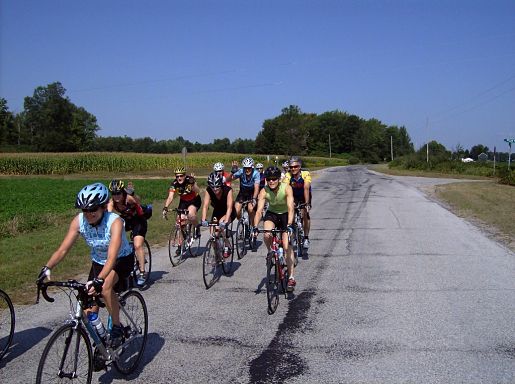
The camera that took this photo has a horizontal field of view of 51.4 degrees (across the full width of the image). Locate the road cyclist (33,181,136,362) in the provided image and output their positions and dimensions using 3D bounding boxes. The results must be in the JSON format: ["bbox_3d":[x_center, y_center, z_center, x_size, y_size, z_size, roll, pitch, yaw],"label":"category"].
[{"bbox_3d":[-1.128,0.619,3.904,0.520,1.405,0.950,1,3,11],"label":"road cyclist"}]

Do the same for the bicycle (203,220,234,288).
[{"bbox_3d":[-0.531,0.794,7.664,0.440,0.980,1.660,1,3,12],"label":"bicycle"}]

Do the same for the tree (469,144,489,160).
[{"bbox_3d":[128.345,-20.849,309.248,11.500,10.500,10.350,0,3,0],"label":"tree"}]

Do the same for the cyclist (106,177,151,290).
[{"bbox_3d":[-1.510,0.517,6.627,0.500,1.400,0.930,1,3,9],"label":"cyclist"}]

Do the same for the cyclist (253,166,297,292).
[{"bbox_3d":[0.264,0.474,6.499,0.530,1.570,0.930,1,3,13],"label":"cyclist"}]

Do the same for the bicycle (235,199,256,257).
[{"bbox_3d":[-0.173,0.667,9.852,0.440,0.980,1.660,1,3,13],"label":"bicycle"}]

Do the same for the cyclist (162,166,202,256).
[{"bbox_3d":[-1.218,0.341,9.126,0.640,1.560,0.880,1,3,11],"label":"cyclist"}]

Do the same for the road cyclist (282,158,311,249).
[{"bbox_3d":[0.752,0.207,9.211,0.540,1.610,0.920,1,3,12],"label":"road cyclist"}]

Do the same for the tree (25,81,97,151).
[{"bbox_3d":[-47.784,-16.574,129.268,18.000,20.500,16.200,0,3,0],"label":"tree"}]

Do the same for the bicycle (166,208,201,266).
[{"bbox_3d":[-1.221,0.701,9.147,0.440,0.980,1.660,1,3,11],"label":"bicycle"}]

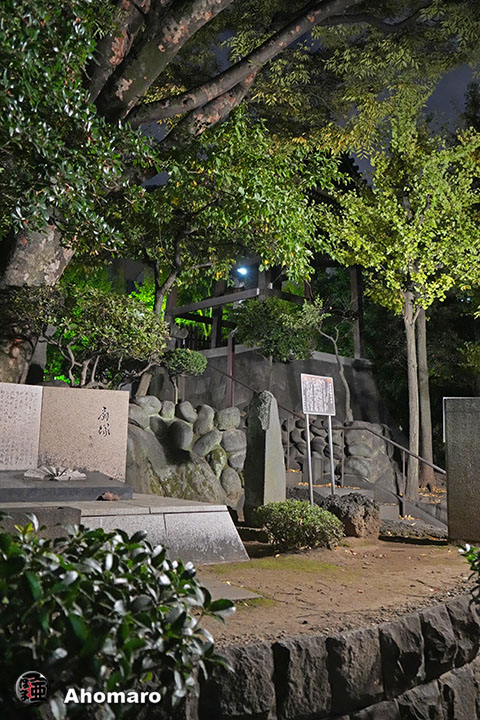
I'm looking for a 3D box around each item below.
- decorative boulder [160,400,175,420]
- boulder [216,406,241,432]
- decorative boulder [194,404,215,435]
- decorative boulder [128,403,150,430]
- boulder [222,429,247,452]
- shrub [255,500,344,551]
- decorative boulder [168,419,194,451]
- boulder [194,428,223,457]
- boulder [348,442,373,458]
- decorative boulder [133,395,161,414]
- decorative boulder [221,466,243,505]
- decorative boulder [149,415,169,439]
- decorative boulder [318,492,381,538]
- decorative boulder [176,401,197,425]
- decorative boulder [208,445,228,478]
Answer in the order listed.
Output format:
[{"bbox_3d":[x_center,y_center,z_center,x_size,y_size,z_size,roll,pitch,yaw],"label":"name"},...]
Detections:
[{"bbox_3d":[-0.935,0.652,8.000,0.181,0.258,0.200,1,-8,-6],"label":"decorative boulder"},{"bbox_3d":[-0.151,0.769,8.150,0.310,0.310,0.280,0,-7,0],"label":"boulder"},{"bbox_3d":[-0.452,0.758,7.900,0.255,0.382,0.270,1,-8,-6],"label":"decorative boulder"},{"bbox_3d":[-1.281,0.720,7.900,0.280,0.357,0.280,1,-8,-6],"label":"decorative boulder"},{"bbox_3d":[-0.070,1.026,7.900,0.306,0.306,0.280,1,-8,-6],"label":"boulder"},{"bbox_3d":[0.625,1.708,6.400,0.900,0.500,0.800,0,-7,0],"label":"shrub"},{"bbox_3d":[-0.731,0.931,7.750,0.320,0.390,0.300,0,-7,0],"label":"decorative boulder"},{"bbox_3d":[-0.394,1.031,7.750,0.350,0.350,0.300,1,-8,-6],"label":"boulder"},{"bbox_3d":[1.788,1.343,9.200,0.356,0.237,0.280,1,-8,-6],"label":"boulder"},{"bbox_3d":[-1.194,0.574,8.000,0.380,0.270,0.300,0,-7,0],"label":"decorative boulder"},{"bbox_3d":[-0.108,1.589,7.850,0.270,0.460,0.270,0,-7,0],"label":"decorative boulder"},{"bbox_3d":[-1.038,0.847,7.900,0.260,0.300,0.260,0,-7,0],"label":"decorative boulder"},{"bbox_3d":[1.234,1.768,7.050,0.700,0.500,0.580,0,-7,0],"label":"decorative boulder"},{"bbox_3d":[-0.690,0.677,8.000,0.258,0.310,0.260,1,-8,-6],"label":"decorative boulder"},{"bbox_3d":[-0.276,1.301,7.950,0.250,0.420,0.250,0,-7,0],"label":"decorative boulder"}]

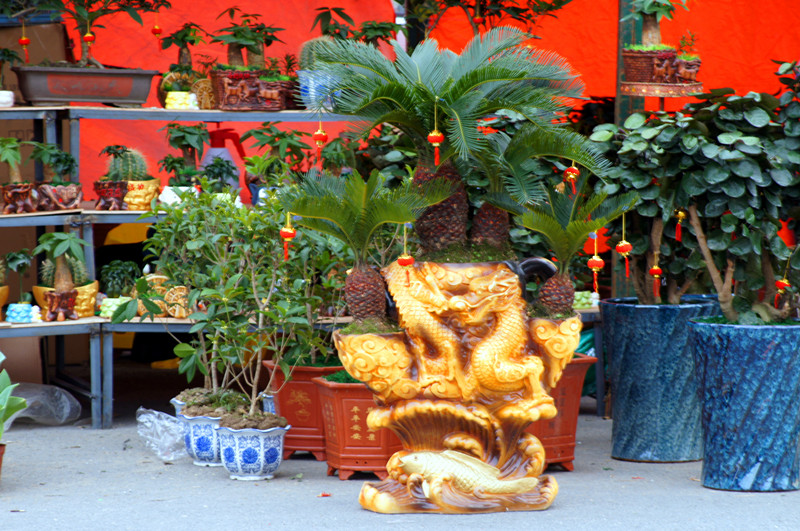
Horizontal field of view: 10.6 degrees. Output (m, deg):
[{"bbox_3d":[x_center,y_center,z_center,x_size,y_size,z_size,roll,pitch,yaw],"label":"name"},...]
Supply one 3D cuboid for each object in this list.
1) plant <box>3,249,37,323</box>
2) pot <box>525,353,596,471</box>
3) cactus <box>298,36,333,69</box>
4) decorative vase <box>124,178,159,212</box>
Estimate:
[{"bbox_3d":[-1.355,0.073,15.450,0.120,0.260,0.115,-1,4,-10],"label":"plant"},{"bbox_3d":[0.448,0.491,14.300,0.410,0.355,0.370,1,4,8],"label":"pot"},{"bbox_3d":[-0.305,-0.779,15.900,0.132,0.130,0.132,0,4,0],"label":"cactus"},{"bbox_3d":[-0.938,-0.258,15.750,0.134,0.113,0.130,1,4,18],"label":"decorative vase"}]

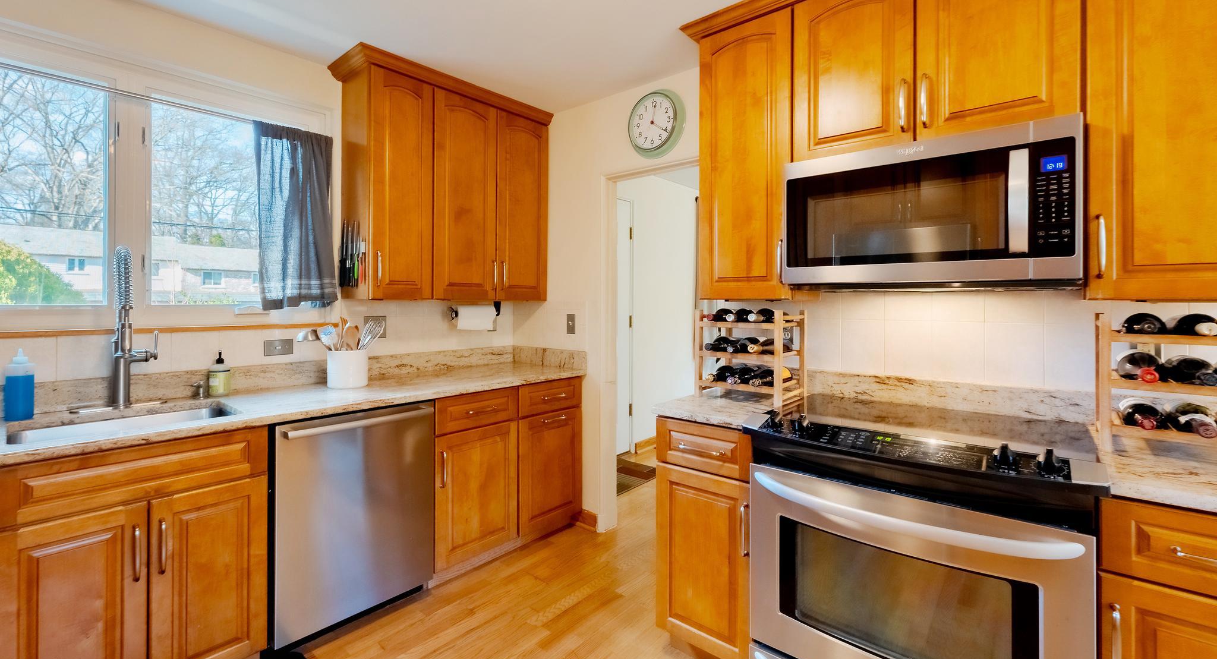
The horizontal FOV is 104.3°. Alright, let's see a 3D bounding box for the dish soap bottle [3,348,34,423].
[{"bbox_3d":[-2.015,0.187,1.619,0.067,0.238,0.066,2,2,37],"label":"dish soap bottle"}]

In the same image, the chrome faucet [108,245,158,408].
[{"bbox_3d":[-1.753,-0.001,1.761,0.212,0.588,0.120,2,2,37],"label":"chrome faucet"}]

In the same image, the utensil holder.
[{"bbox_3d":[-1.257,0.188,2.280,0.169,0.170,0.167,2,2,37],"label":"utensil holder"}]

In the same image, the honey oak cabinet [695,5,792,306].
[{"bbox_3d":[0.643,-0.672,1.996,0.376,1.100,0.310,1,2,38],"label":"honey oak cabinet"}]

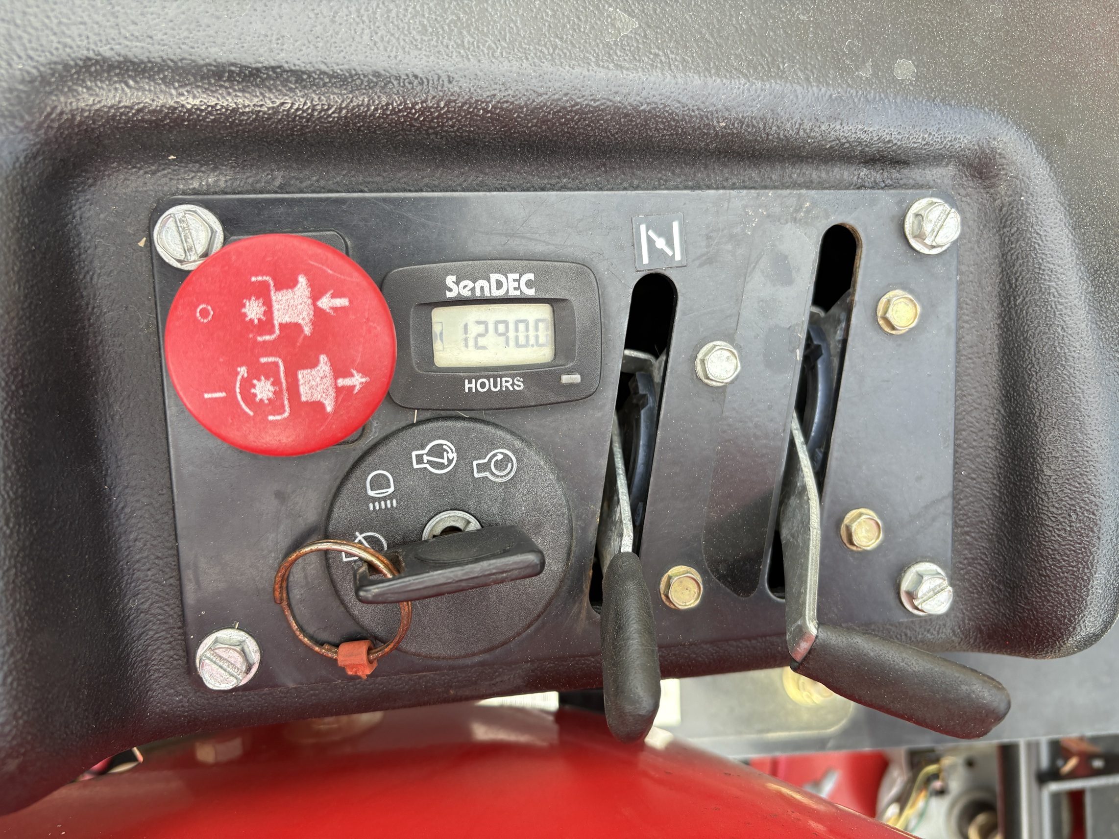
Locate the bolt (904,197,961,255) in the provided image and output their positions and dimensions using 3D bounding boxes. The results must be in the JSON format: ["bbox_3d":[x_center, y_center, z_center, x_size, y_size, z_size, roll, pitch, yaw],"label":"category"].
[{"bbox_3d":[0.088,-0.045,0.195,0.013,0.004,0.013,-3,96,-10],"label":"bolt"}]

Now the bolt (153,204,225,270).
[{"bbox_3d":[-0.074,-0.036,0.166,0.013,0.004,0.013,-3,96,-10],"label":"bolt"}]

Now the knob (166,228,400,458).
[{"bbox_3d":[-0.053,-0.015,0.163,0.041,0.018,0.041,-3,96,-10],"label":"knob"}]

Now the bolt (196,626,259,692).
[{"bbox_3d":[-0.070,0.051,0.176,0.013,0.004,0.013,-3,96,-10],"label":"bolt"}]

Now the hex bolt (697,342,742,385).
[{"bbox_3d":[0.036,-0.012,0.190,0.010,0.003,0.010,-3,96,-10],"label":"hex bolt"}]

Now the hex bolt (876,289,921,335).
[{"bbox_3d":[0.080,-0.025,0.197,0.010,0.003,0.010,-3,96,-10],"label":"hex bolt"}]

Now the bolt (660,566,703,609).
[{"bbox_3d":[0.029,0.039,0.194,0.010,0.003,0.010,-3,96,-10],"label":"bolt"}]

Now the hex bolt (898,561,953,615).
[{"bbox_3d":[0.091,0.042,0.205,0.013,0.004,0.013,-3,96,-10],"label":"hex bolt"}]

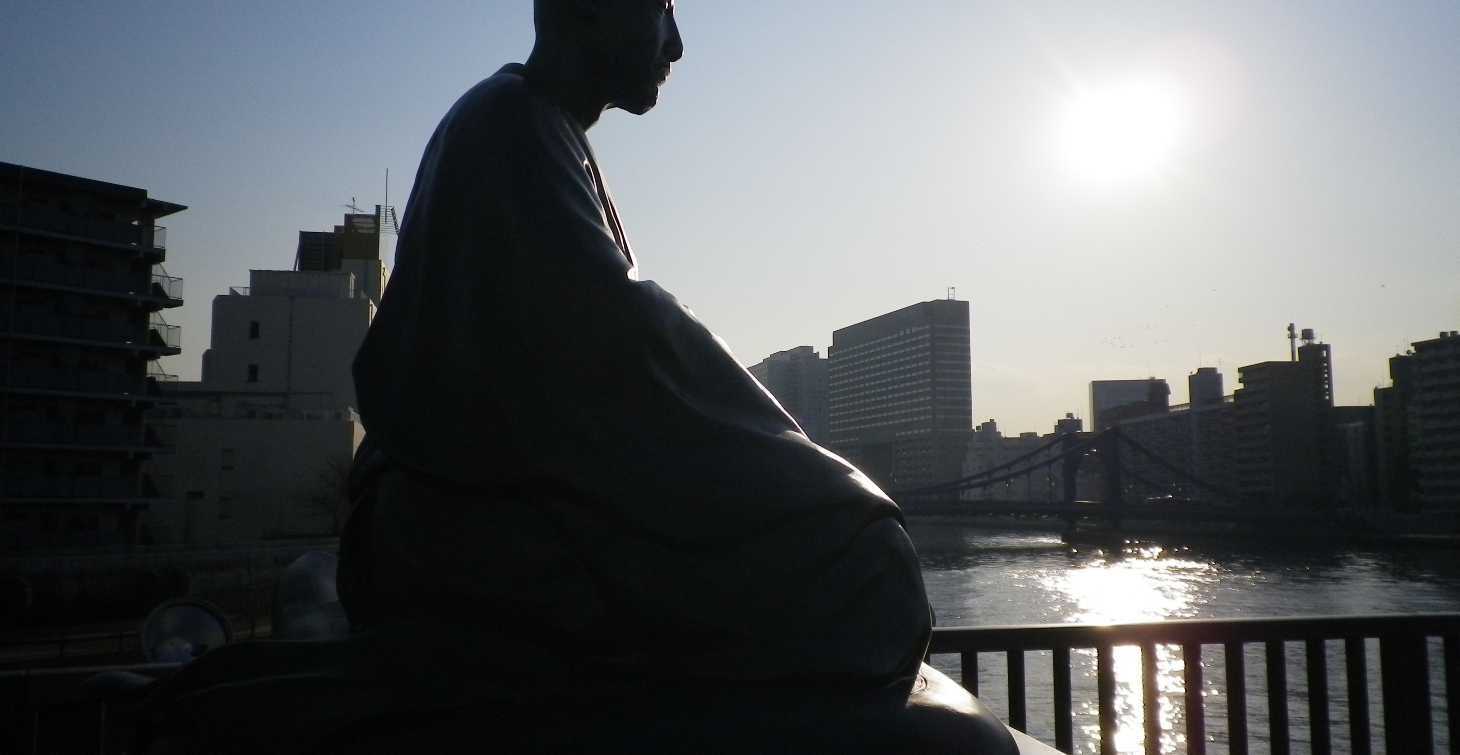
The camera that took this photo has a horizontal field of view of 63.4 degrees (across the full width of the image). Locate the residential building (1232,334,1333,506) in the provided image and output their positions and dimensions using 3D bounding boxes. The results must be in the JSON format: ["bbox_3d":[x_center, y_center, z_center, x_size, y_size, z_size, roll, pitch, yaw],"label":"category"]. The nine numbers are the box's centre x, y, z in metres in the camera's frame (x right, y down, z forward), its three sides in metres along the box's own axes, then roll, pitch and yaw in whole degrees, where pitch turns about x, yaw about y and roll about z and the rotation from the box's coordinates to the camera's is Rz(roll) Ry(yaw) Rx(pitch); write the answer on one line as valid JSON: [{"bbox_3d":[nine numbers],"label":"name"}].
[{"bbox_3d":[145.531,15.120,310.152,16.973,45.828,18.887,0,-6,-3],"label":"residential building"}]

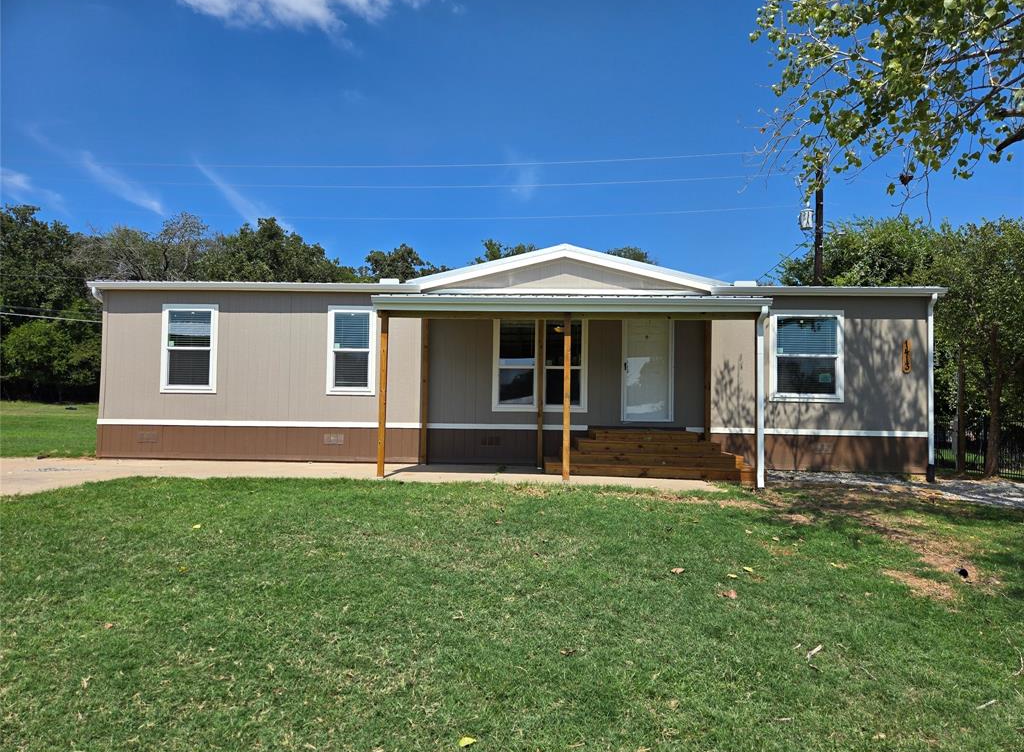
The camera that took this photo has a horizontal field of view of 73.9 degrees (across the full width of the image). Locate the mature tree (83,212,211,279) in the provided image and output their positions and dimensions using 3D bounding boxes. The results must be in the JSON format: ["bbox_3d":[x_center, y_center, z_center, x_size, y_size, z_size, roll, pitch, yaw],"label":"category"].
[{"bbox_3d":[-20.881,-3.589,39.153,8.000,11.560,8.000,1,-2,2],"label":"mature tree"}]

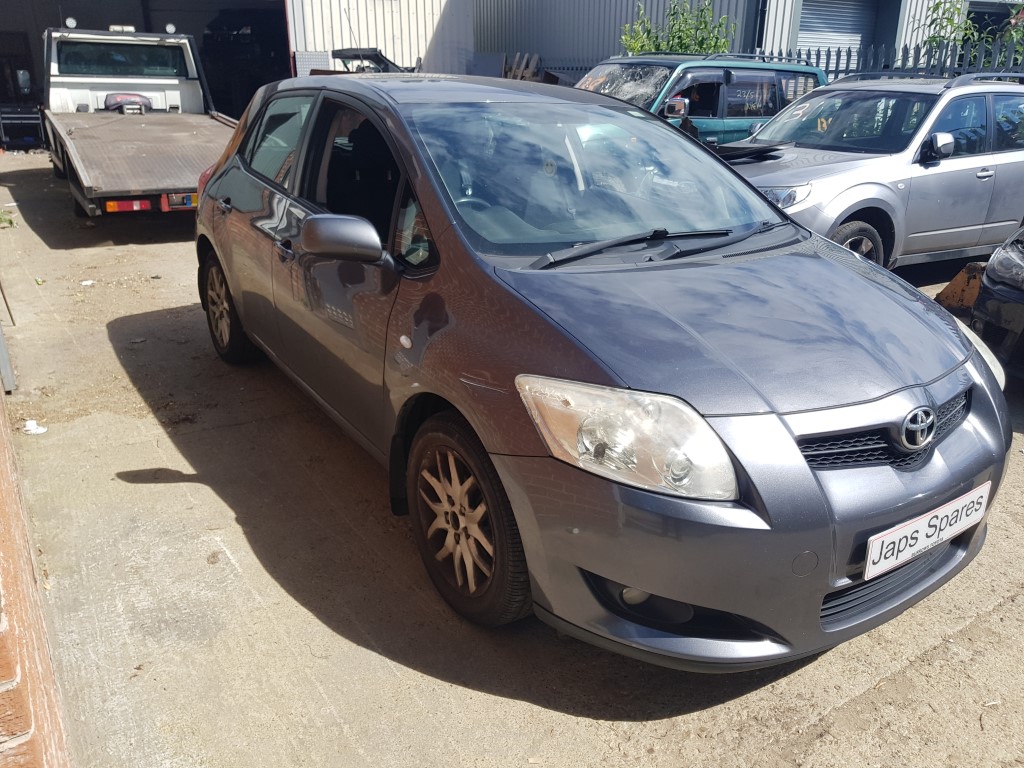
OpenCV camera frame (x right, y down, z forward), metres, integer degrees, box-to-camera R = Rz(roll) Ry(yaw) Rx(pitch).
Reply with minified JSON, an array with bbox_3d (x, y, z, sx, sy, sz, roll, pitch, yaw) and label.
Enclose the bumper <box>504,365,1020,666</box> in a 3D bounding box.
[{"bbox_3d":[0.845,0.243,2.113,1.720,0.620,0.680,-11,24,-31],"label":"bumper"}]

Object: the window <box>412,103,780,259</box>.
[{"bbox_3d":[0.334,-0.694,2.633,1.360,0.110,0.930,-11,52,-31],"label":"window"}]

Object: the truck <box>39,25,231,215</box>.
[{"bbox_3d":[-4.850,-3.611,10.268,2.200,2.270,6.800,-11,24,-31],"label":"truck"}]

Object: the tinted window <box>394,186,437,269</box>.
[{"bbox_3d":[-0.254,-0.447,2.218,0.040,0.240,0.275,14,7,-44],"label":"tinted window"}]

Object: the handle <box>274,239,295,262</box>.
[{"bbox_3d":[-0.867,-0.503,2.931,0.055,0.055,0.200,-11,24,-31],"label":"handle"}]

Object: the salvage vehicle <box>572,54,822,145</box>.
[{"bbox_3d":[1.843,-3.084,9.583,4.700,1.880,1.800,-12,24,-32],"label":"salvage vehicle"}]

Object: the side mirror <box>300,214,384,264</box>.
[{"bbox_3d":[-0.464,-0.409,2.191,0.240,0.155,0.140,-11,24,-31],"label":"side mirror"}]

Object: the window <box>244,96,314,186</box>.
[{"bbox_3d":[-1.012,-1.064,3.335,0.050,0.370,0.760,16,9,-37],"label":"window"}]

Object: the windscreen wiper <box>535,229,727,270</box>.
[{"bbox_3d":[0.392,-0.419,2.340,0.760,0.095,0.120,-11,24,-31],"label":"windscreen wiper"}]

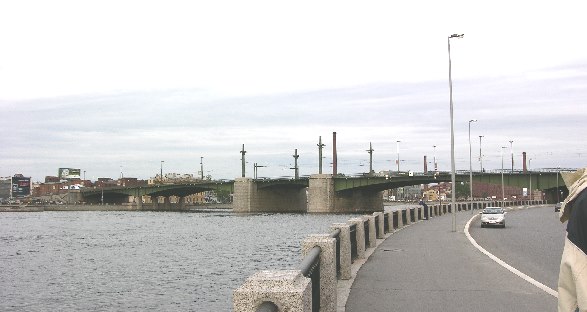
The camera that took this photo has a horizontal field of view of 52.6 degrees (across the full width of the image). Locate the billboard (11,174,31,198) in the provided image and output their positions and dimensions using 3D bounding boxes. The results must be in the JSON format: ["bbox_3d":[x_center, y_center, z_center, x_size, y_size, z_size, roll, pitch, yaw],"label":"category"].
[{"bbox_3d":[-121.514,14.067,265.000,8.300,10.000,0.500,2,-5,-30],"label":"billboard"}]

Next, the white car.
[{"bbox_3d":[14.542,4.423,43.071,1.740,1.460,4.200,-2,-5,21],"label":"white car"}]

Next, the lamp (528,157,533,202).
[{"bbox_3d":[51.361,5.599,127.901,1.000,10.000,0.350,-3,-5,30],"label":"lamp"}]

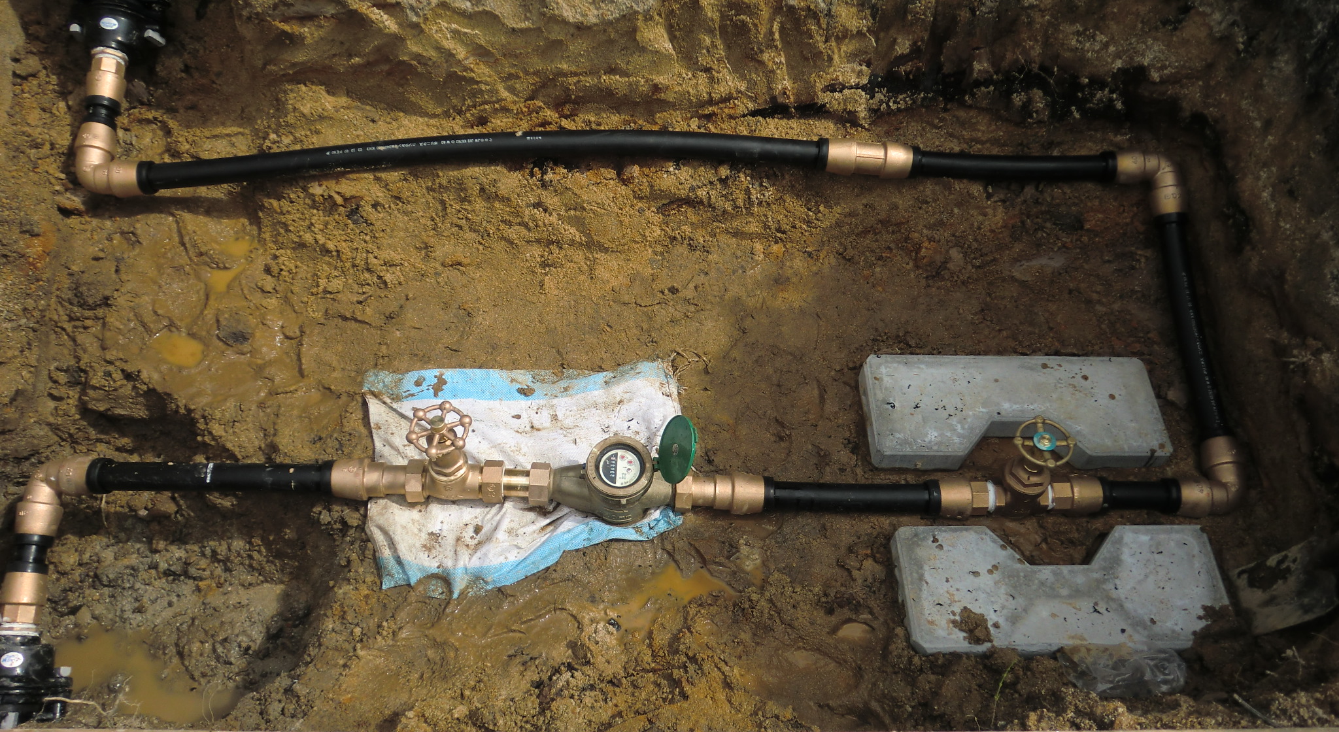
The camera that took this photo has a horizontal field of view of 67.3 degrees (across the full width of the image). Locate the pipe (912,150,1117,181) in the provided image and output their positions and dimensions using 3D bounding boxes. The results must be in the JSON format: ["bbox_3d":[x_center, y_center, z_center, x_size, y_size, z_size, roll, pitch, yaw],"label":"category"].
[{"bbox_3d":[0.685,-0.401,2.020,0.410,0.055,0.055,1,58,-1],"label":"pipe"}]

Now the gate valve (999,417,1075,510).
[{"bbox_3d":[0.591,0.177,1.632,0.105,0.205,0.098,-1,58,1],"label":"gate valve"}]

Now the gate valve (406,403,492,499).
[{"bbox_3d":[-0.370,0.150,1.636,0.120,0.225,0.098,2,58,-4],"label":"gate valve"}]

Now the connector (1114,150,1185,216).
[{"bbox_3d":[0.972,-0.373,2.018,0.140,0.075,0.145,3,67,2],"label":"connector"}]

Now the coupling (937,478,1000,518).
[{"bbox_3d":[0.490,0.221,1.684,0.100,0.070,0.070,1,58,0],"label":"coupling"}]

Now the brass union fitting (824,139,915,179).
[{"bbox_3d":[0.393,-0.411,2.000,0.170,0.070,0.070,4,58,1],"label":"brass union fitting"}]

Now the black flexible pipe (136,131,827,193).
[{"bbox_3d":[-0.352,-0.405,1.975,1.330,0.065,0.095,-2,58,-3],"label":"black flexible pipe"}]

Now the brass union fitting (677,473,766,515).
[{"bbox_3d":[0.084,0.213,1.690,0.149,0.070,0.070,1,58,0],"label":"brass union fitting"}]

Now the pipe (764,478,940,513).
[{"bbox_3d":[0.301,0.219,1.684,0.289,0.056,0.056,1,58,0],"label":"pipe"}]

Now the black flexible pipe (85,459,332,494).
[{"bbox_3d":[-0.766,0.187,1.700,0.410,0.056,0.056,1,58,0],"label":"black flexible pipe"}]

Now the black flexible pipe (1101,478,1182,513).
[{"bbox_3d":[0.779,0.217,1.684,0.133,0.056,0.056,1,58,0],"label":"black flexible pipe"}]

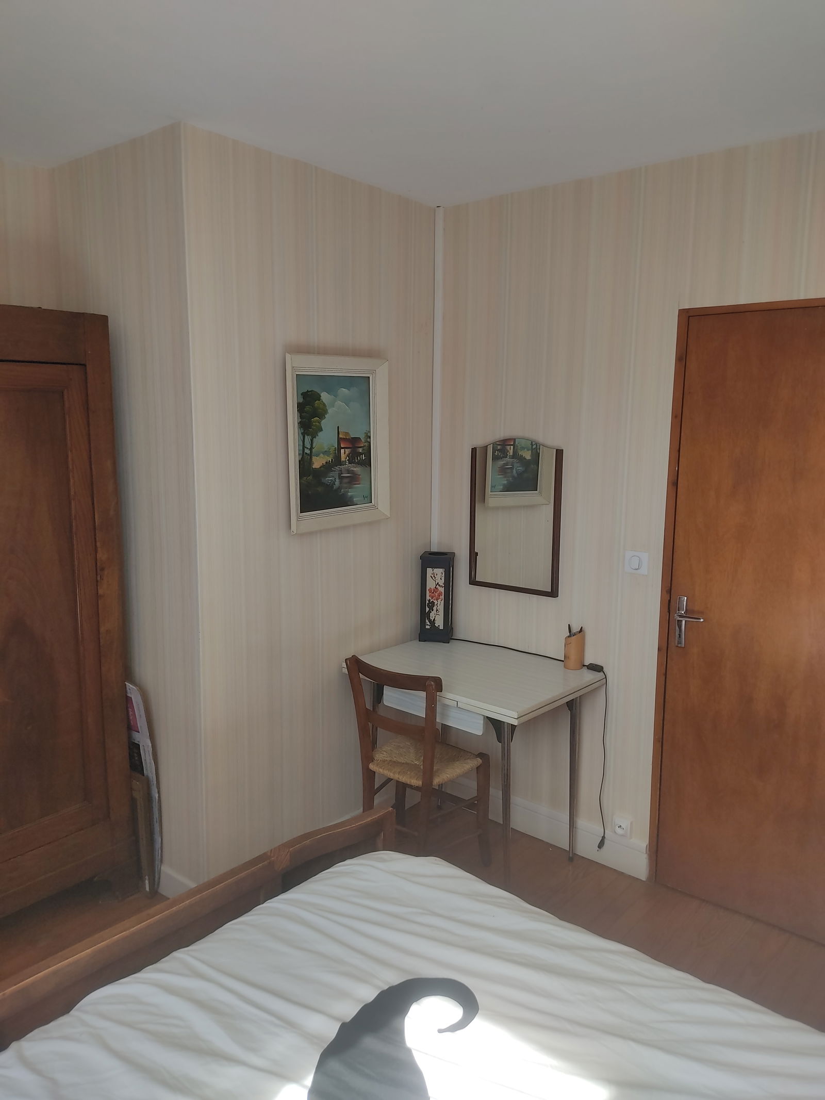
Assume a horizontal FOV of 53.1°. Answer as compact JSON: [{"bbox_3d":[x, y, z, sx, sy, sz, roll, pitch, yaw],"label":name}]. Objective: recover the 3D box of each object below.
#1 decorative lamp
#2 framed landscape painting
[{"bbox_3d":[0.104,0.199,3.466,0.127,0.360,0.127,2,9,10],"label":"decorative lamp"},{"bbox_3d":[-0.262,-0.399,3.072,0.032,0.612,0.500,7,12,40],"label":"framed landscape painting"}]

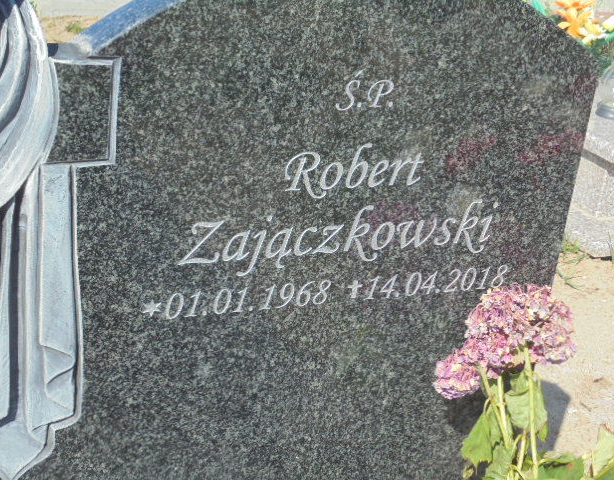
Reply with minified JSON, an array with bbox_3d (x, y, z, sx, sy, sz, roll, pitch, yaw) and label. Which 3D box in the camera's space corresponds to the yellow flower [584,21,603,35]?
[{"bbox_3d":[0.714,-0.530,2.950,0.050,0.038,0.045,13,24,11],"label":"yellow flower"}]

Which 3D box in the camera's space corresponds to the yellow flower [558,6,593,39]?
[{"bbox_3d":[0.669,-0.542,2.950,0.090,0.080,0.065,13,24,10],"label":"yellow flower"}]

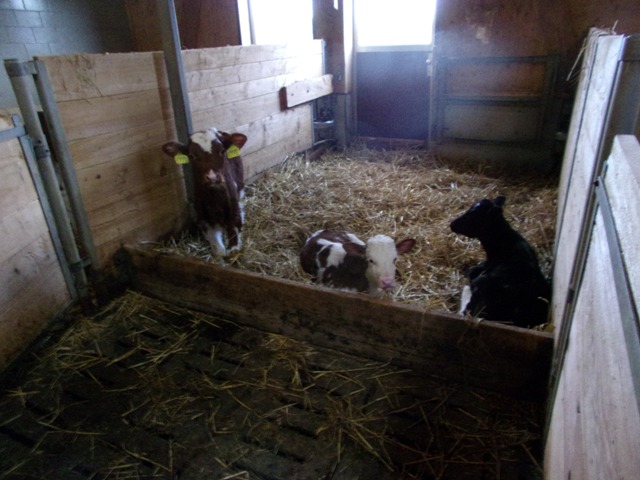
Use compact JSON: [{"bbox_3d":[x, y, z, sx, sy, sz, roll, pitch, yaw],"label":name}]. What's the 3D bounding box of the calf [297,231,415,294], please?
[{"bbox_3d":[0.188,0.035,2.498,0.420,0.350,0.700,-23,30,-39],"label":"calf"}]

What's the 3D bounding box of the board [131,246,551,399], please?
[{"bbox_3d":[-0.156,0.363,2.463,2.506,0.337,0.045,9,26,27],"label":"board"}]

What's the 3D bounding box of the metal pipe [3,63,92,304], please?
[{"bbox_3d":[-1.515,-0.272,2.612,0.080,1.376,0.080,9,26,27],"label":"metal pipe"}]

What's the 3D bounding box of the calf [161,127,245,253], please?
[{"bbox_3d":[-0.602,-0.354,2.935,0.400,0.785,0.950,-5,23,-5],"label":"calf"}]

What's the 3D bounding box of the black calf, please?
[{"bbox_3d":[0.835,0.040,2.167,0.450,0.510,0.680,2,23,13],"label":"black calf"}]

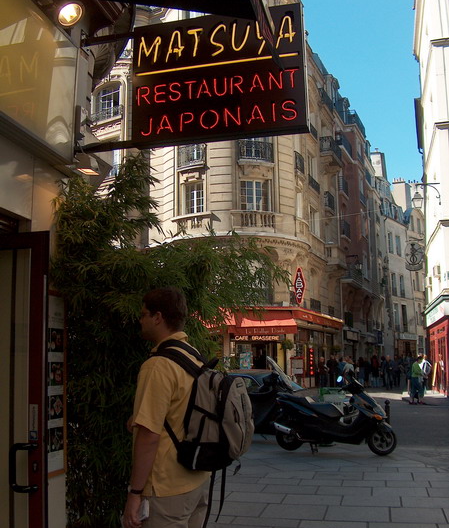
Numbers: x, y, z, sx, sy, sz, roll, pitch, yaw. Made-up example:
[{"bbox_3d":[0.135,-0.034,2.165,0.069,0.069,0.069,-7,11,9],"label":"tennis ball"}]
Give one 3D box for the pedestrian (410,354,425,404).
[{"bbox_3d":[6.419,3.848,21.346,0.450,1.630,0.500,-2,-9,8],"label":"pedestrian"}]

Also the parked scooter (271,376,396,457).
[{"bbox_3d":[1.767,2.396,10.200,1.930,1.230,0.740,-3,-8,17],"label":"parked scooter"}]

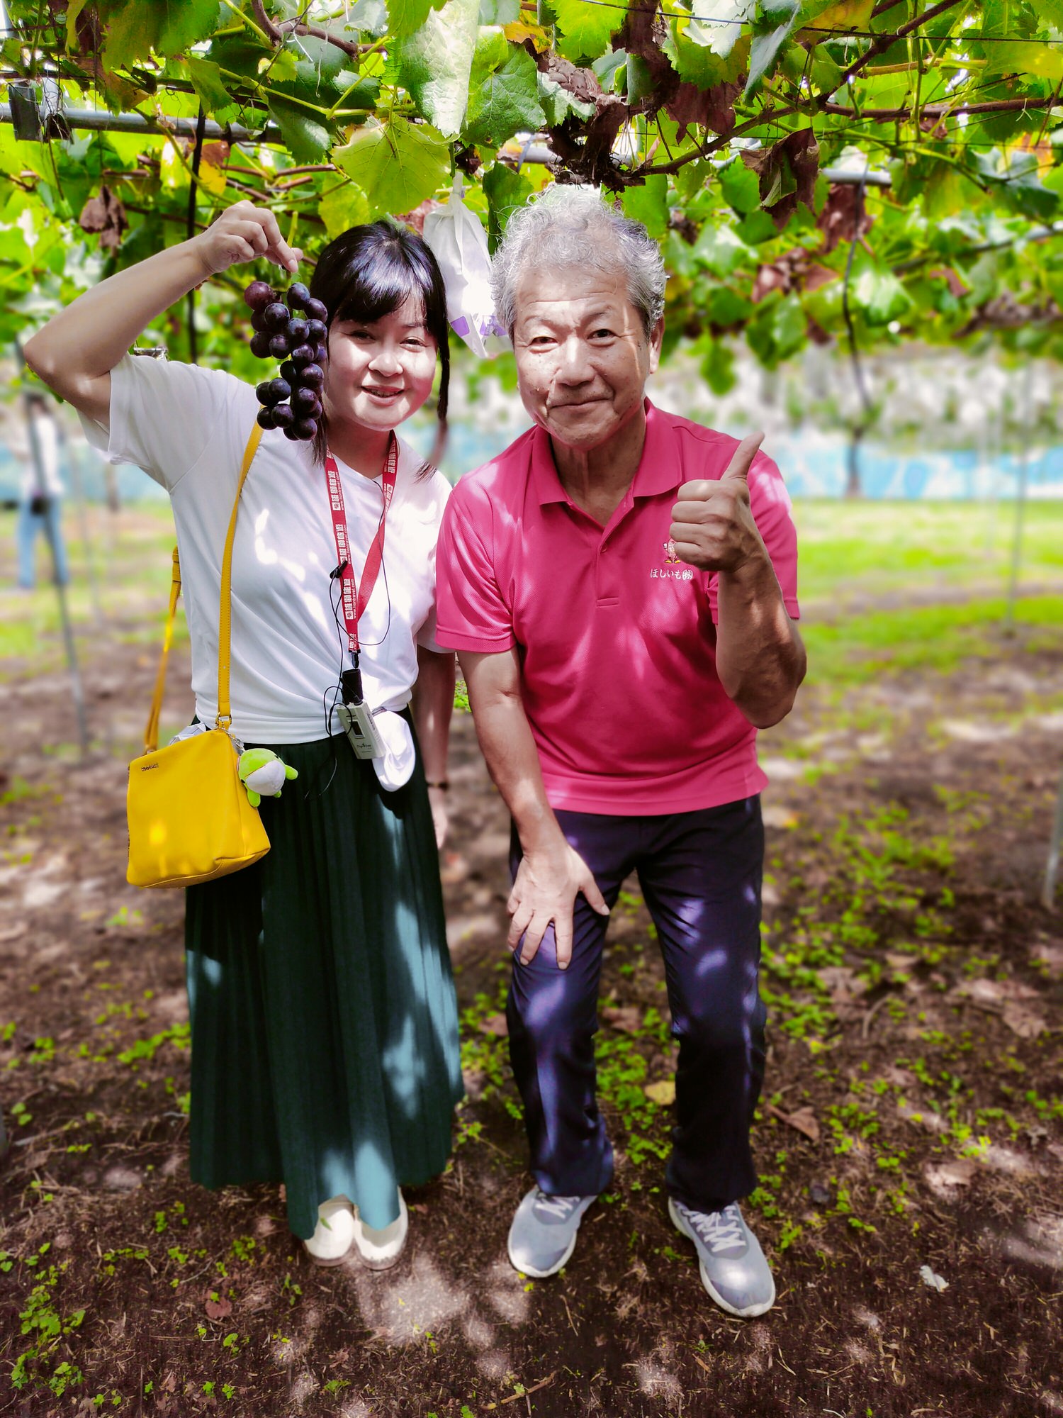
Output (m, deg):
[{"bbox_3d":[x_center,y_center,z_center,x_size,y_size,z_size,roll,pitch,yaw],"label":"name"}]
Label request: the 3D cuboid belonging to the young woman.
[{"bbox_3d":[-0.362,0.127,1.481,0.540,1.580,0.450,-5,16,-13],"label":"young woman"}]

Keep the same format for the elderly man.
[{"bbox_3d":[0.119,0.156,1.393,0.500,1.550,0.610,-1,16,2],"label":"elderly man"}]

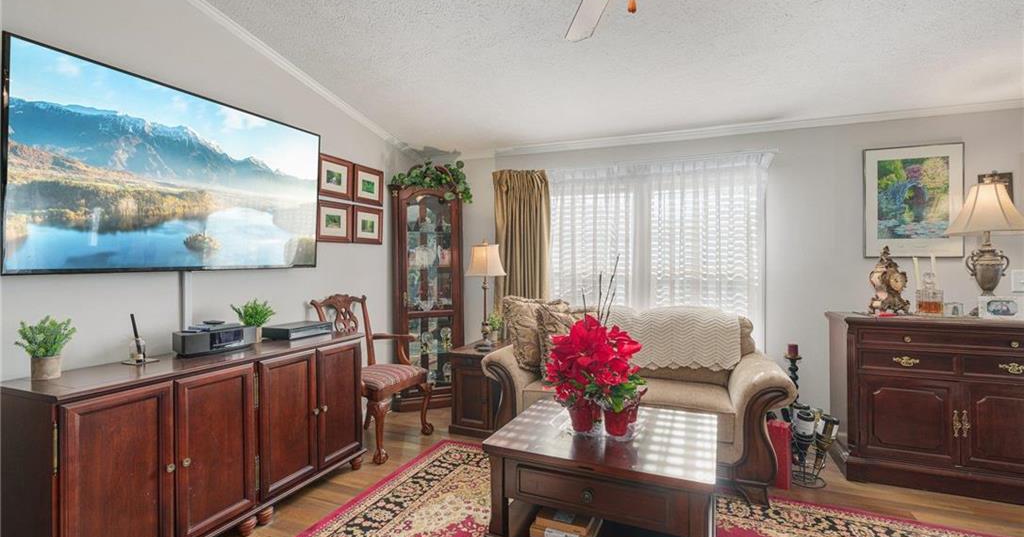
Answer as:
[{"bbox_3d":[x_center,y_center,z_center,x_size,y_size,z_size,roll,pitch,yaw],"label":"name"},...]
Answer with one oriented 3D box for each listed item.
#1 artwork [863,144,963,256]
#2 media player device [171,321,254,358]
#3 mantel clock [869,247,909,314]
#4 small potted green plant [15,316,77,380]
[{"bbox_3d":[2.440,-0.402,2.776,0.476,0.676,0.025,0,1,24],"label":"artwork"},{"bbox_3d":[-1.449,0.342,2.223,0.160,0.103,0.340,0,1,24],"label":"media player device"},{"bbox_3d":[2.194,0.079,2.641,0.175,0.385,0.120,0,1,-7],"label":"mantel clock"},{"bbox_3d":[-1.754,0.297,1.722,0.160,0.240,0.170,0,1,22],"label":"small potted green plant"}]

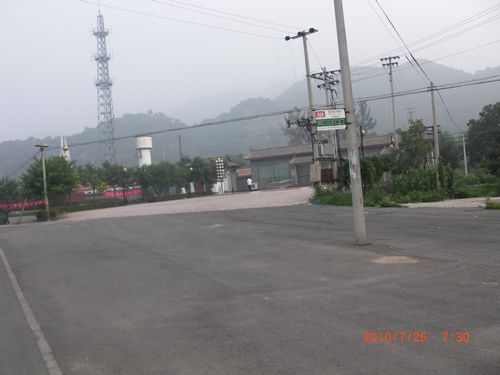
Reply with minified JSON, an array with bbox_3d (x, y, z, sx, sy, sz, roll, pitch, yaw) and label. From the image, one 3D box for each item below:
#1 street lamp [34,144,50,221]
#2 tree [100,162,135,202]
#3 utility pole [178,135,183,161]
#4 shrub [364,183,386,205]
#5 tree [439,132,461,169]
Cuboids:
[{"bbox_3d":[-13.567,-0.294,34.000,0.900,5.000,0.300,-4,1,0],"label":"street lamp"},{"bbox_3d":[-13.505,-0.459,53.000,3.400,4.100,3.200,-5,1,0],"label":"tree"},{"bbox_3d":[-9.880,-3.389,75.000,0.300,8.500,0.300,-5,1,0],"label":"utility pole"},{"bbox_3d":[5.792,0.346,24.000,1.000,0.900,0.950,-4,1,0],"label":"shrub"},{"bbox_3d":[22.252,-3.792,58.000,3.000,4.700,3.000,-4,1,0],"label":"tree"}]

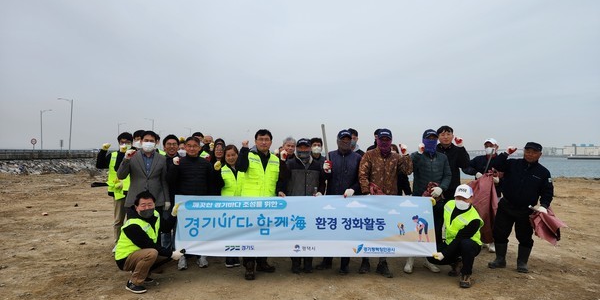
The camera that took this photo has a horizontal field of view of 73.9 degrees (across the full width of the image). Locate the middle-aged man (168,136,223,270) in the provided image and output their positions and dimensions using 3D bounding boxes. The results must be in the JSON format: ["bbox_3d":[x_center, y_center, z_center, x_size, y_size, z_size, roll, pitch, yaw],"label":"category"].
[{"bbox_3d":[-1.347,0.672,5.149,0.689,1.670,0.420,0,-1,-6],"label":"middle-aged man"}]

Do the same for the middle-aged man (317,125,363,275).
[{"bbox_3d":[0.519,0.630,4.870,0.560,1.737,0.500,0,-1,1],"label":"middle-aged man"}]

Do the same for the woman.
[{"bbox_3d":[-0.861,0.718,5.249,0.443,1.580,0.380,0,-1,-4],"label":"woman"}]

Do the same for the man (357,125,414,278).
[{"bbox_3d":[1.047,0.624,4.890,0.654,1.760,0.450,0,-1,5],"label":"man"}]

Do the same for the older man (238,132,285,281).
[{"bbox_3d":[-0.488,0.626,4.870,0.567,1.755,0.450,0,-1,-2],"label":"older man"}]

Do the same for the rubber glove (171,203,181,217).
[{"bbox_3d":[-1.386,0.672,4.450,0.090,0.160,0.100,14,7,-36],"label":"rubber glove"}]

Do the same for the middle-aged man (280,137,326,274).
[{"bbox_3d":[0.057,0.681,5.069,0.603,1.650,0.420,0,-1,0],"label":"middle-aged man"}]

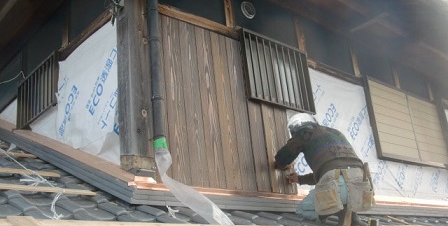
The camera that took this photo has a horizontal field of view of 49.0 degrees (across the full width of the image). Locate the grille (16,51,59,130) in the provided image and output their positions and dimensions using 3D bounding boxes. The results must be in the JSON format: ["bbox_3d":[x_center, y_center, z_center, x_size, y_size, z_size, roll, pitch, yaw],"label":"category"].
[{"bbox_3d":[-1.764,-0.181,4.657,0.060,0.490,0.840,12,-26,-40],"label":"grille"}]

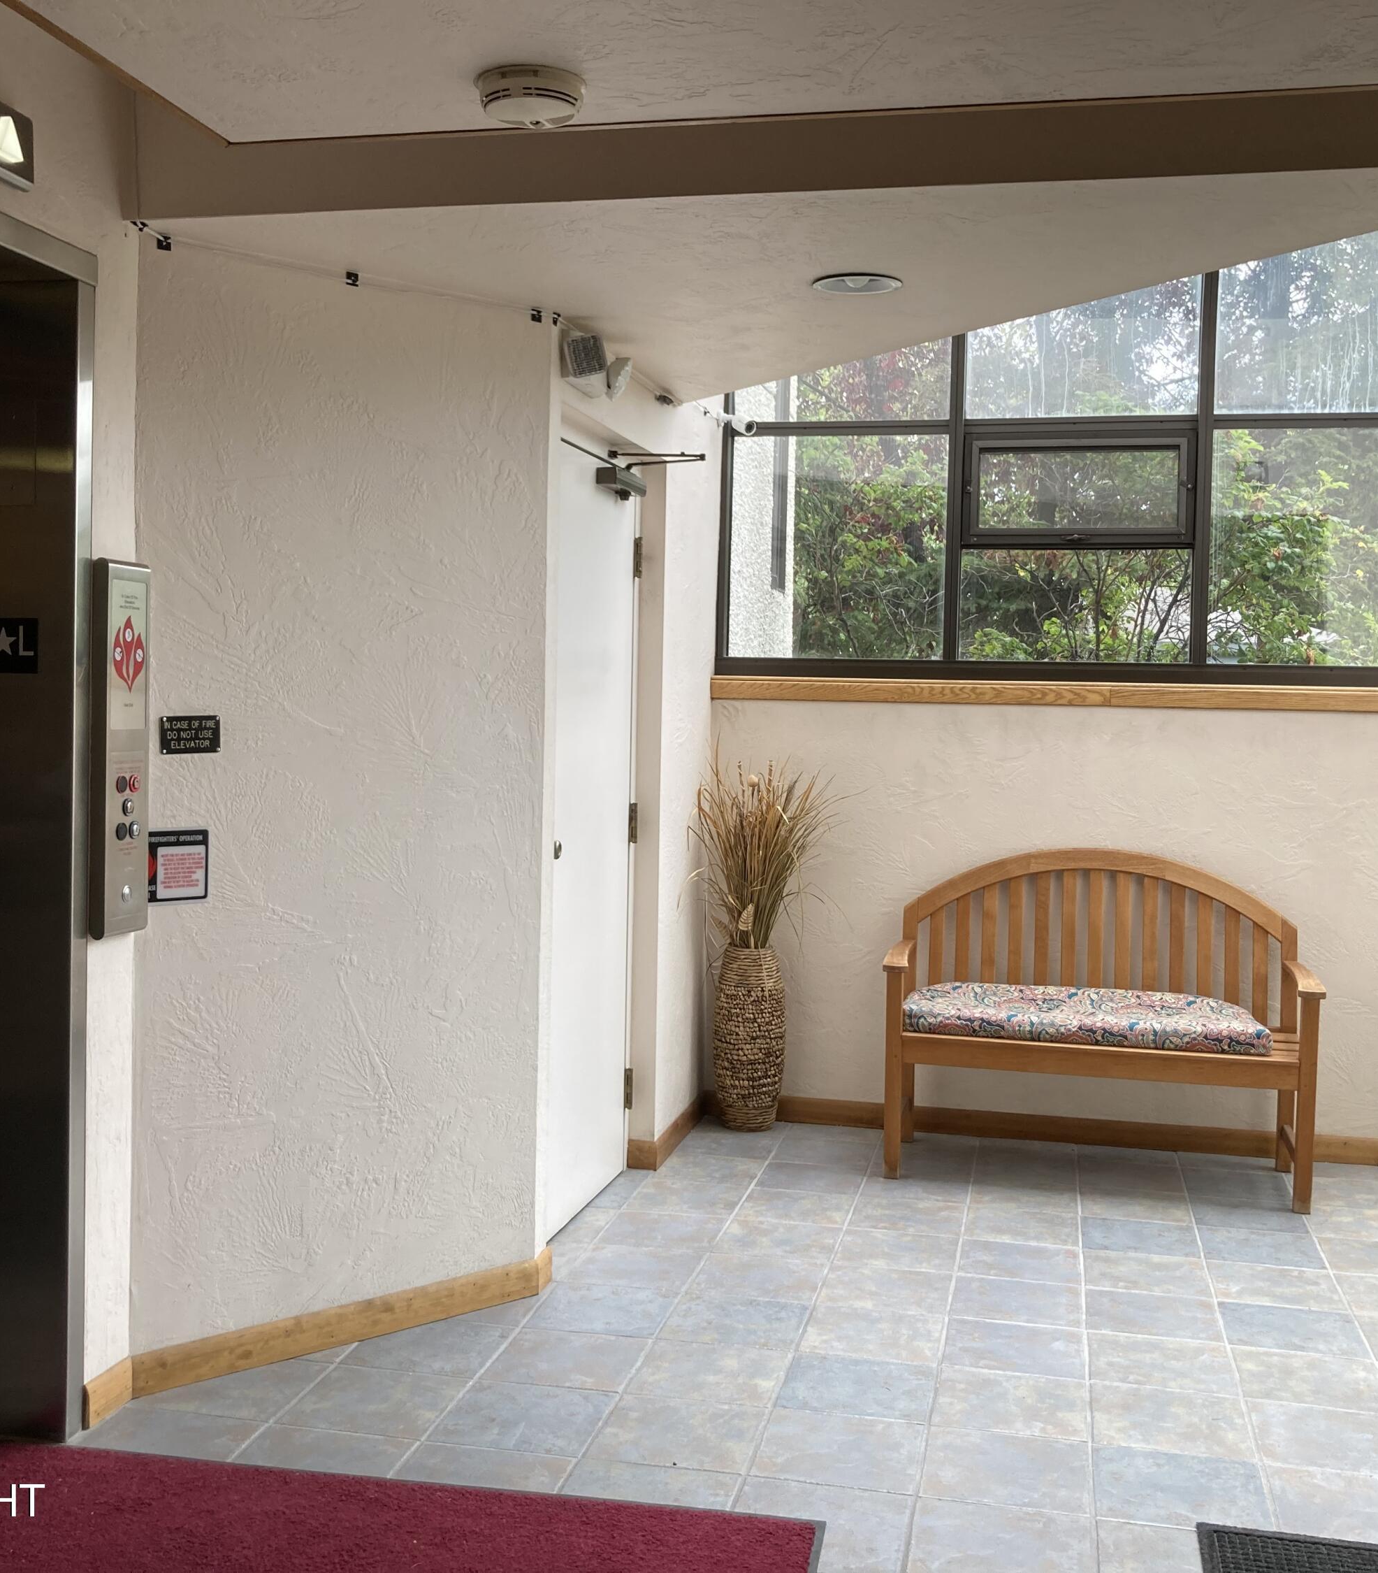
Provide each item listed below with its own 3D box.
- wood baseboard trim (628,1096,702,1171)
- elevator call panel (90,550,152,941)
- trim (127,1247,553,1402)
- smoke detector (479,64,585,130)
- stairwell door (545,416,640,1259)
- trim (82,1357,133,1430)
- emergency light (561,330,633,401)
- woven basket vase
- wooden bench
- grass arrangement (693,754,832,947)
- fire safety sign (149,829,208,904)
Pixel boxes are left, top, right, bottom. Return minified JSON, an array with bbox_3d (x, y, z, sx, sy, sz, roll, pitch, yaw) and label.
[{"bbox_3d":[-0.061,1.105,5.488,0.081,0.088,0.728,2,2,12],"label":"wood baseboard trim"},{"bbox_3d":[-1.077,-0.071,3.223,0.034,0.700,0.151,2,2,12],"label":"elevator call panel"},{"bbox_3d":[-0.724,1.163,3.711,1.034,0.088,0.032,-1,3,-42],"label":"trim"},{"bbox_3d":[-0.221,-0.956,2.364,0.155,0.043,0.155,1,2,0],"label":"smoke detector"},{"bbox_3d":[-0.295,0.136,4.601,0.052,2.039,0.915,2,2,12],"label":"stairwell door"},{"bbox_3d":[-1.111,1.161,3.247,0.015,0.085,0.151,2,2,12],"label":"trim"},{"bbox_3d":[-0.219,-1.014,4.113,0.102,0.134,0.284,2,2,13],"label":"emergency light"},{"bbox_3d":[0.206,0.842,5.685,0.238,0.607,0.238,2,2,12],"label":"woven basket vase"},{"bbox_3d":[1.236,0.694,5.162,1.241,0.970,0.585,2,2,12],"label":"wooden bench"},{"bbox_3d":[0.240,0.230,5.539,0.468,0.638,0.400,2,2,12],"label":"grass arrangement"},{"bbox_3d":[-1.013,0.155,3.338,0.145,0.148,0.006,-1,3,-41],"label":"fire safety sign"}]

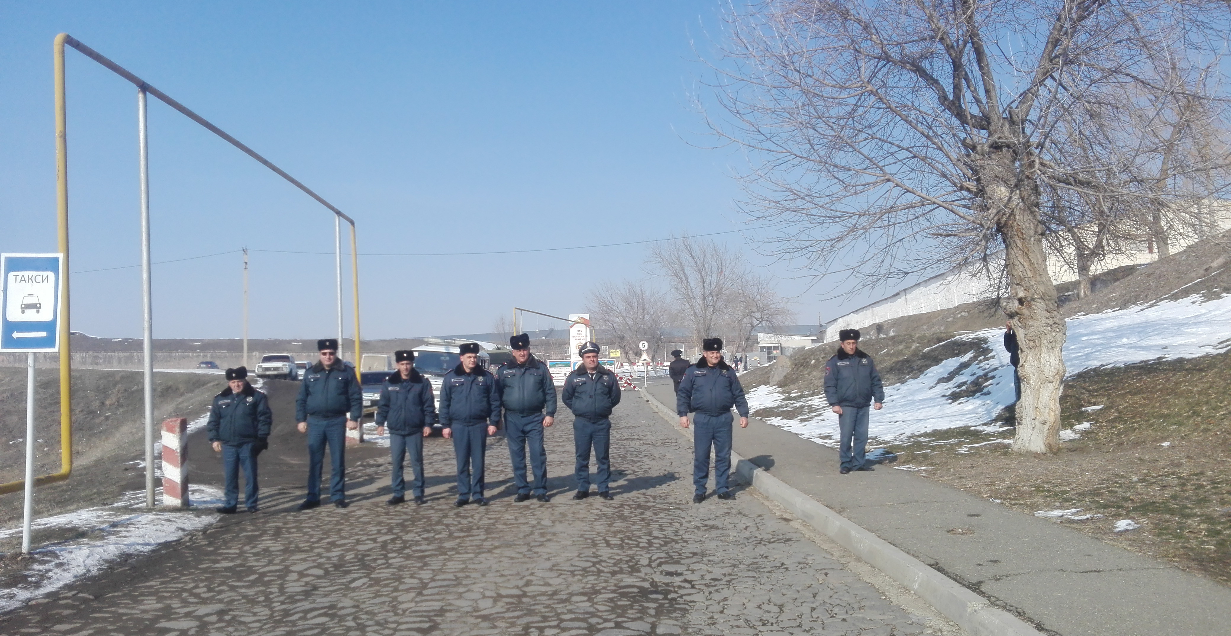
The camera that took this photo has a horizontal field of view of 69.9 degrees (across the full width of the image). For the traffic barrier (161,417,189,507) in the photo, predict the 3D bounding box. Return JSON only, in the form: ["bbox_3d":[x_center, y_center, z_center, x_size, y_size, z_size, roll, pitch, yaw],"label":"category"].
[{"bbox_3d":[-5.244,1.725,10.500,0.235,1.060,0.235,-2,-3,-3],"label":"traffic barrier"}]

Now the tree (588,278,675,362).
[{"bbox_3d":[1.310,0.830,80.000,7.947,8.473,7.600,-2,-2,0],"label":"tree"}]

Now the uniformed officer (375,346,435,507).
[{"bbox_3d":[-2.392,1.251,10.050,0.670,1.750,0.380,-2,-3,-7],"label":"uniformed officer"}]

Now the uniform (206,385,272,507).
[{"bbox_3d":[-4.284,1.388,10.050,0.724,1.649,0.420,-1,-3,-12],"label":"uniform"}]

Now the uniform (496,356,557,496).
[{"bbox_3d":[-1.014,1.241,10.100,0.674,1.599,0.380,-1,-2,-6],"label":"uniform"}]

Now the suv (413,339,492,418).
[{"bbox_3d":[-4.422,1.714,23.846,1.860,2.150,4.800,-2,-2,-5],"label":"suv"}]

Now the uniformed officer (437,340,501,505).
[{"bbox_3d":[-1.668,1.212,10.050,0.692,1.846,0.420,-1,-2,-8],"label":"uniformed officer"}]

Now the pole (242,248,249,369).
[{"bbox_3d":[-24.312,-0.602,58.000,0.240,8.100,0.240,-1,-3,-11],"label":"pole"}]

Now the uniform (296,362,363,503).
[{"bbox_3d":[-3.264,1.300,10.050,0.745,1.613,0.380,-1,-3,-13],"label":"uniform"}]

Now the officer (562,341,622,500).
[{"bbox_3d":[-0.271,1.180,10.150,0.666,1.799,0.420,-2,-2,-3],"label":"officer"}]

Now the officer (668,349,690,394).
[{"bbox_3d":[1.778,1.688,23.600,0.570,1.690,0.360,-2,-3,6],"label":"officer"}]

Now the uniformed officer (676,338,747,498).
[{"bbox_3d":[1.080,1.139,9.750,0.770,1.810,0.400,-2,-3,0],"label":"uniformed officer"}]

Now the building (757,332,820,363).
[{"bbox_3d":[22.533,4.018,115.000,8.300,4.200,6.000,-2,-3,9],"label":"building"}]

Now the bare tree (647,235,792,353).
[{"bbox_3d":[9.830,-1.314,83.000,13.771,12.959,11.500,-2,-2,0],"label":"bare tree"}]

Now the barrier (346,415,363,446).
[{"bbox_3d":[-5.118,1.964,17.300,0.260,1.060,0.260,-2,-3,-3],"label":"barrier"}]

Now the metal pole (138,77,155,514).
[{"bbox_3d":[-5.376,-0.253,10.100,0.097,4.848,0.097,-1,-3,-28],"label":"metal pole"}]

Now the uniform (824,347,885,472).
[{"bbox_3d":[2.856,1.106,10.550,0.680,1.470,0.380,-2,-3,-6],"label":"uniform"}]

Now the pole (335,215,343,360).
[{"bbox_3d":[-6.105,0.170,19.500,0.100,4.950,0.100,-2,-2,-5],"label":"pole"}]

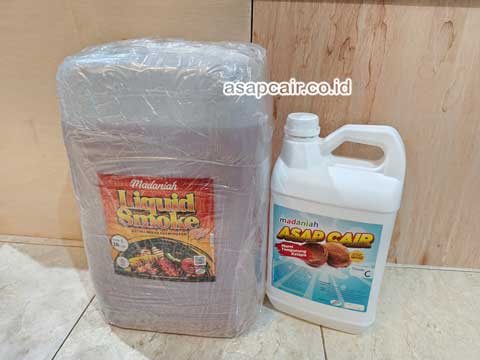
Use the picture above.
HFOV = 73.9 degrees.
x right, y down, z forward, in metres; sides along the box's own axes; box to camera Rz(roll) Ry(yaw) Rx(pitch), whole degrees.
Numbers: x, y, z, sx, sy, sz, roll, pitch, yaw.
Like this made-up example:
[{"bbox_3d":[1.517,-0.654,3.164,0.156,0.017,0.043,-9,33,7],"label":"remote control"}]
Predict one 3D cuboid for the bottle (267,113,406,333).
[{"bbox_3d":[0.144,0.063,0.507,0.176,0.319,0.127,9,24,21],"label":"bottle"}]

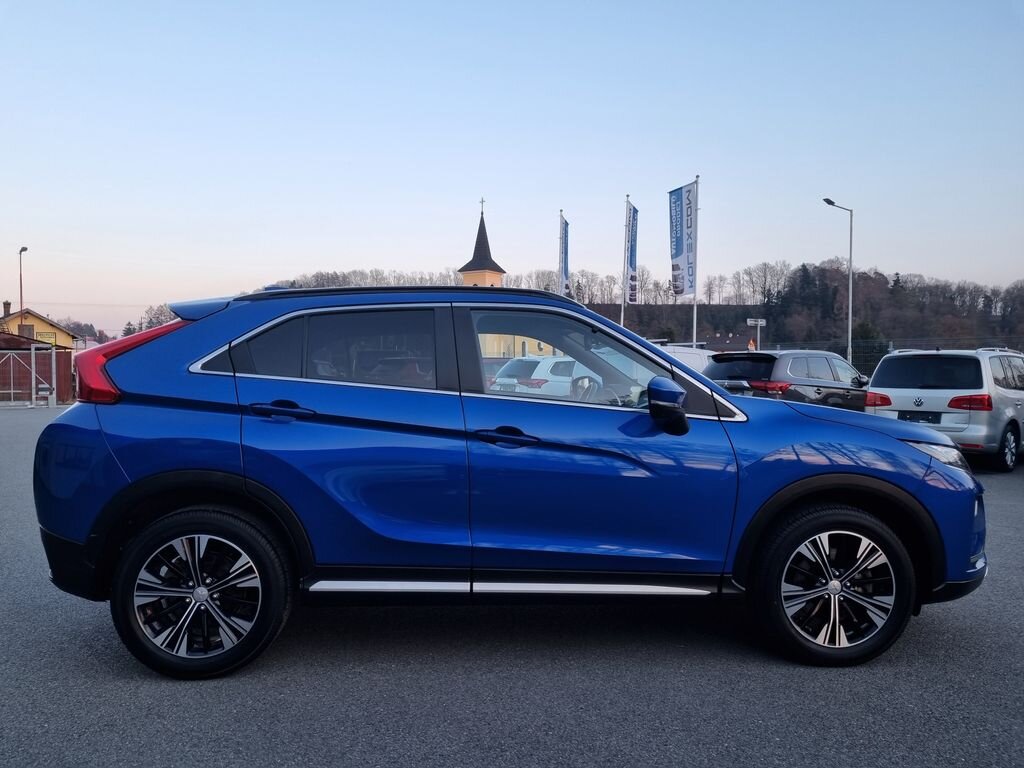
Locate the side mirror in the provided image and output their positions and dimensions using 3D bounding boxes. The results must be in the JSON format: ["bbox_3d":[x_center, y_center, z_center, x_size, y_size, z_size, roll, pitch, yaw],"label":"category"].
[{"bbox_3d":[0.645,0.094,3.141,0.150,0.235,0.240,0,1,-4],"label":"side mirror"}]

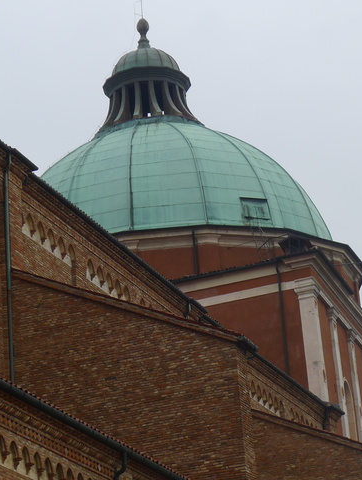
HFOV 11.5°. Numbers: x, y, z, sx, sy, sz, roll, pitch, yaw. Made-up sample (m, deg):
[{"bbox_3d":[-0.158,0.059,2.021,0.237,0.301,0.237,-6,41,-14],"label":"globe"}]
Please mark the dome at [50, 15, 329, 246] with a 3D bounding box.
[{"bbox_3d":[-1.468,-4.401,93.410,18.800,15.800,18.800,-12,-22,18],"label":"dome"}]

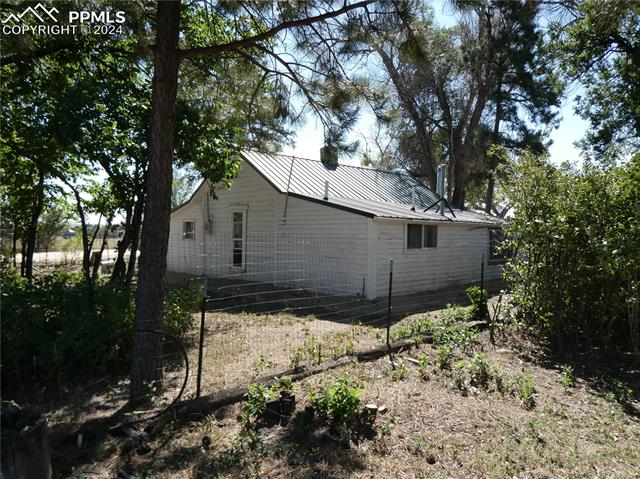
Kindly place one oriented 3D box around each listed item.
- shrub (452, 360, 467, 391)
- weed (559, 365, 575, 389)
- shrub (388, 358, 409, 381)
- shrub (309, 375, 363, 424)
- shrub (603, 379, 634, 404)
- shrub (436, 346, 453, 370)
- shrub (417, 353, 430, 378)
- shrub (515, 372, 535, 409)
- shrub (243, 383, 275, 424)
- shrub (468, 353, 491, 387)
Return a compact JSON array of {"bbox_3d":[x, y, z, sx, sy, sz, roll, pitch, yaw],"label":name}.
[{"bbox_3d":[1.436,1.386,4.557,0.138,0.286,0.132,1,1,18],"label":"shrub"},{"bbox_3d":[2.570,1.420,4.618,0.160,0.237,0.152,1,1,29],"label":"weed"},{"bbox_3d":[0.858,1.409,4.840,0.209,0.222,0.199,1,1,10],"label":"shrub"},{"bbox_3d":[0.145,1.349,3.844,0.424,0.358,0.403,1,1,2],"label":"shrub"},{"bbox_3d":[2.864,1.439,4.250,0.293,0.214,0.278,1,1,34],"label":"shrub"},{"bbox_3d":[1.461,1.375,5.196,0.180,0.290,0.171,1,1,16],"label":"shrub"},{"bbox_3d":[1.153,1.389,4.930,0.150,0.266,0.142,1,1,13],"label":"shrub"},{"bbox_3d":[1.920,1.393,4.157,0.180,0.293,0.171,1,1,25],"label":"shrub"},{"bbox_3d":[-0.518,1.365,3.743,0.257,0.317,0.244,0,1,-8],"label":"shrub"},{"bbox_3d":[1.695,1.364,4.705,0.224,0.331,0.212,1,1,20],"label":"shrub"}]

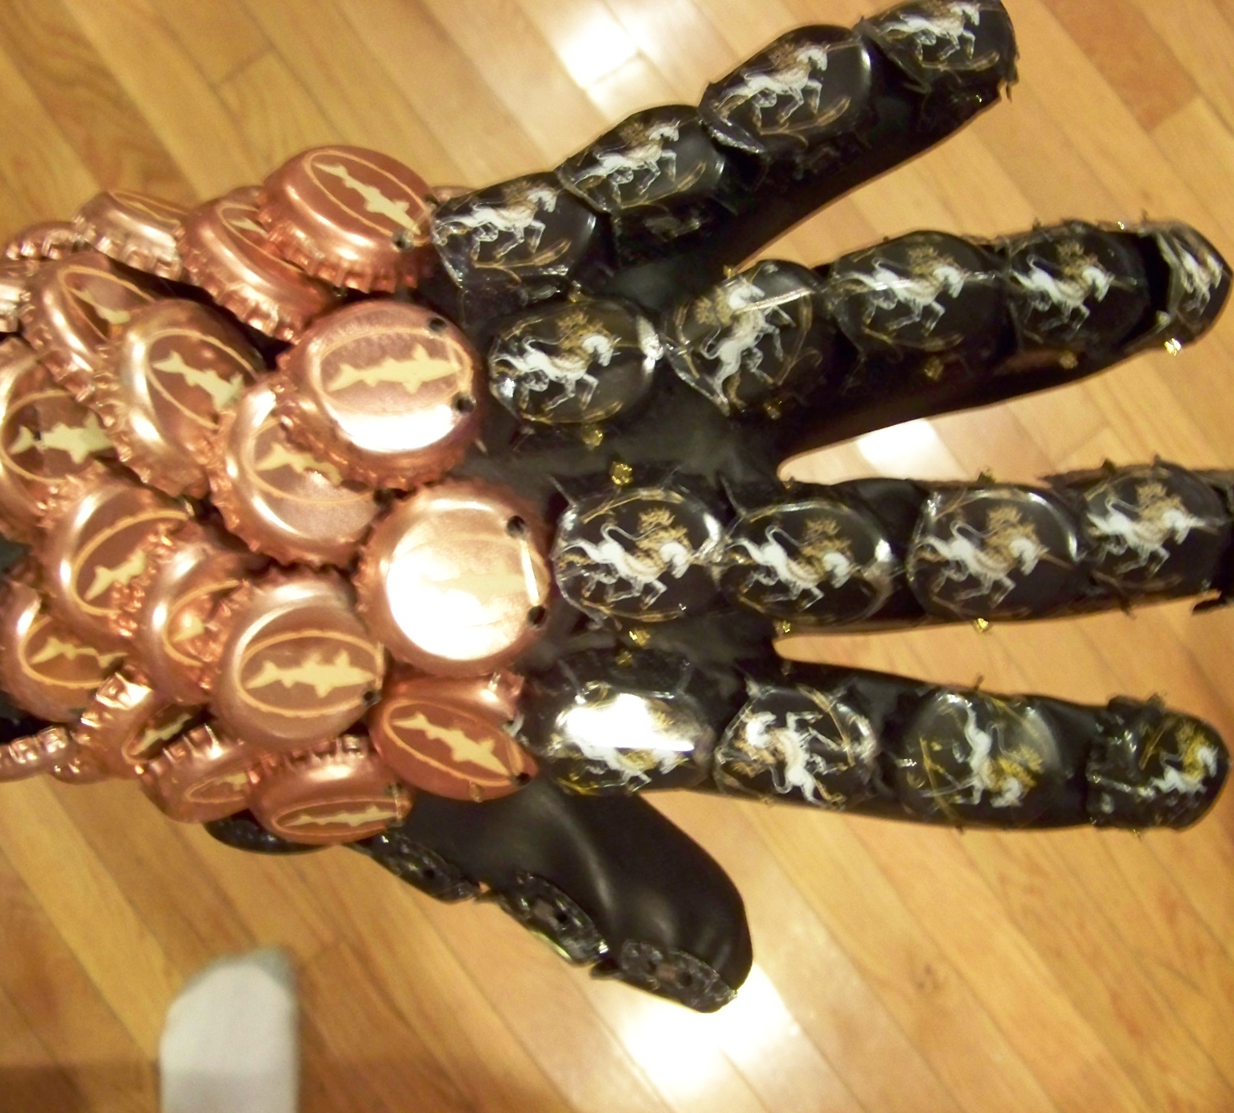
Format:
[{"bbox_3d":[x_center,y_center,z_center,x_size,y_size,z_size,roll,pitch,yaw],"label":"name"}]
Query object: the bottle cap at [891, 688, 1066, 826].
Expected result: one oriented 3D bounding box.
[{"bbox_3d":[0.059,0.033,0.250,0.029,0.008,0.025,3,97,-2],"label":"bottle cap"}]

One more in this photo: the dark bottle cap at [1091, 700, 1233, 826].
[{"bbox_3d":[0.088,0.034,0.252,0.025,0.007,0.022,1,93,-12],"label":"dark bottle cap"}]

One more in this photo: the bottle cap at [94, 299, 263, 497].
[{"bbox_3d":[-0.060,-0.024,0.221,0.007,0.030,0.030,-18,61,34],"label":"bottle cap"}]

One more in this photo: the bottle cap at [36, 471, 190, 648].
[{"bbox_3d":[-0.084,0.000,0.263,0.031,0.006,0.031,12,72,-40],"label":"bottle cap"}]

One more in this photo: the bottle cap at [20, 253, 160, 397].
[{"bbox_3d":[-0.080,-0.036,0.248,0.030,0.007,0.030,30,42,-31],"label":"bottle cap"}]

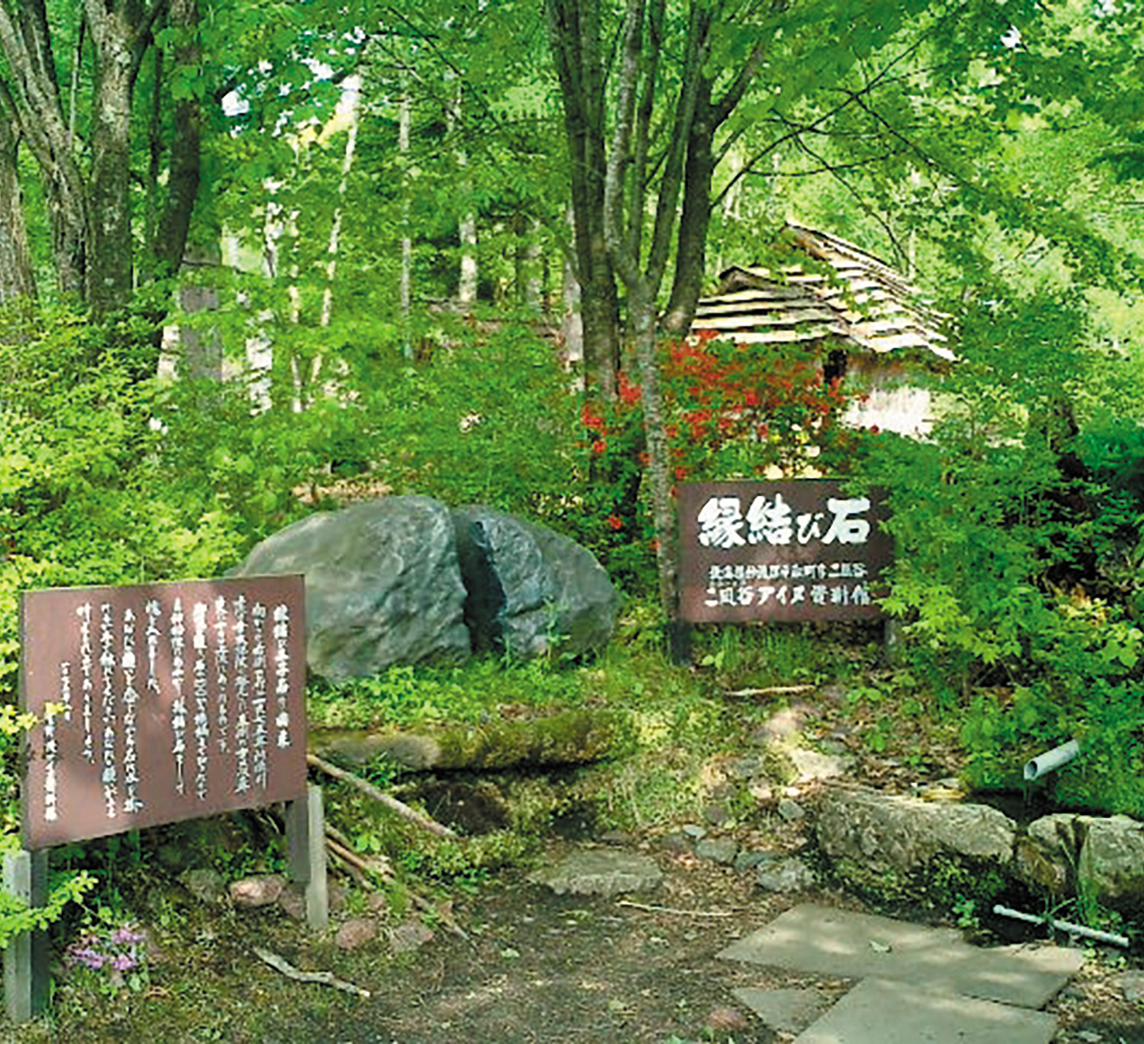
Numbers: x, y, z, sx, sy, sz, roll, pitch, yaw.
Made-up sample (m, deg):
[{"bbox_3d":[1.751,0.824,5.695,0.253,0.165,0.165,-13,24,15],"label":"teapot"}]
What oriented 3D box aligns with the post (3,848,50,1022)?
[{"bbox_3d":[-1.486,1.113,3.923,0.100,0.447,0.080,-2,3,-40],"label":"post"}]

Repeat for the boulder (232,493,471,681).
[{"bbox_3d":[-1.060,0.290,7.050,1.100,0.850,1.000,0,2,-7],"label":"boulder"}]

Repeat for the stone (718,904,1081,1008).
[{"bbox_3d":[1.011,1.338,4.425,0.956,0.045,0.620,1,3,29],"label":"stone"}]

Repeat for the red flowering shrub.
[{"bbox_3d":[0.780,-0.300,8.100,1.550,1.500,1.350,0,2,0],"label":"red flowering shrub"}]

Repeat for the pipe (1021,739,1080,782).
[{"bbox_3d":[1.811,0.880,5.399,0.330,0.064,0.064,-13,10,-37],"label":"pipe"}]

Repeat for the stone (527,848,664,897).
[{"bbox_3d":[0.086,1.257,5.169,0.455,0.065,0.376,0,2,0],"label":"stone"}]

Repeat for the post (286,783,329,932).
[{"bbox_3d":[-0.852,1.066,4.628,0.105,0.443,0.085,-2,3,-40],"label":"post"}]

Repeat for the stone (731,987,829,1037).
[{"bbox_3d":[0.598,1.355,3.959,0.283,0.040,0.337,0,2,0],"label":"stone"}]

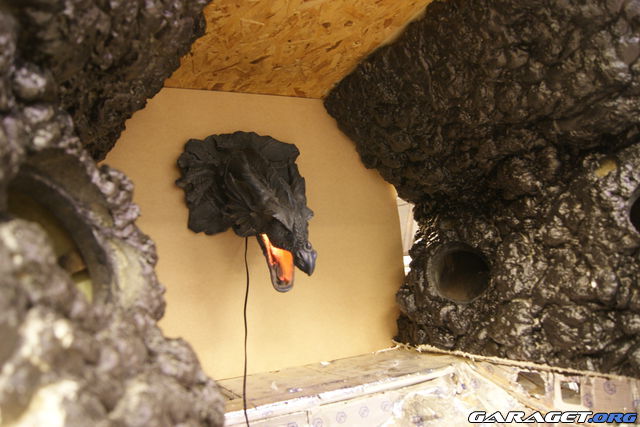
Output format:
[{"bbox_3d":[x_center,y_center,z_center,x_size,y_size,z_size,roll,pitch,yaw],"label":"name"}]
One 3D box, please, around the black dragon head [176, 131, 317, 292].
[{"bbox_3d":[-0.155,-0.020,1.210,0.355,0.390,0.310,-3,6,-30],"label":"black dragon head"}]

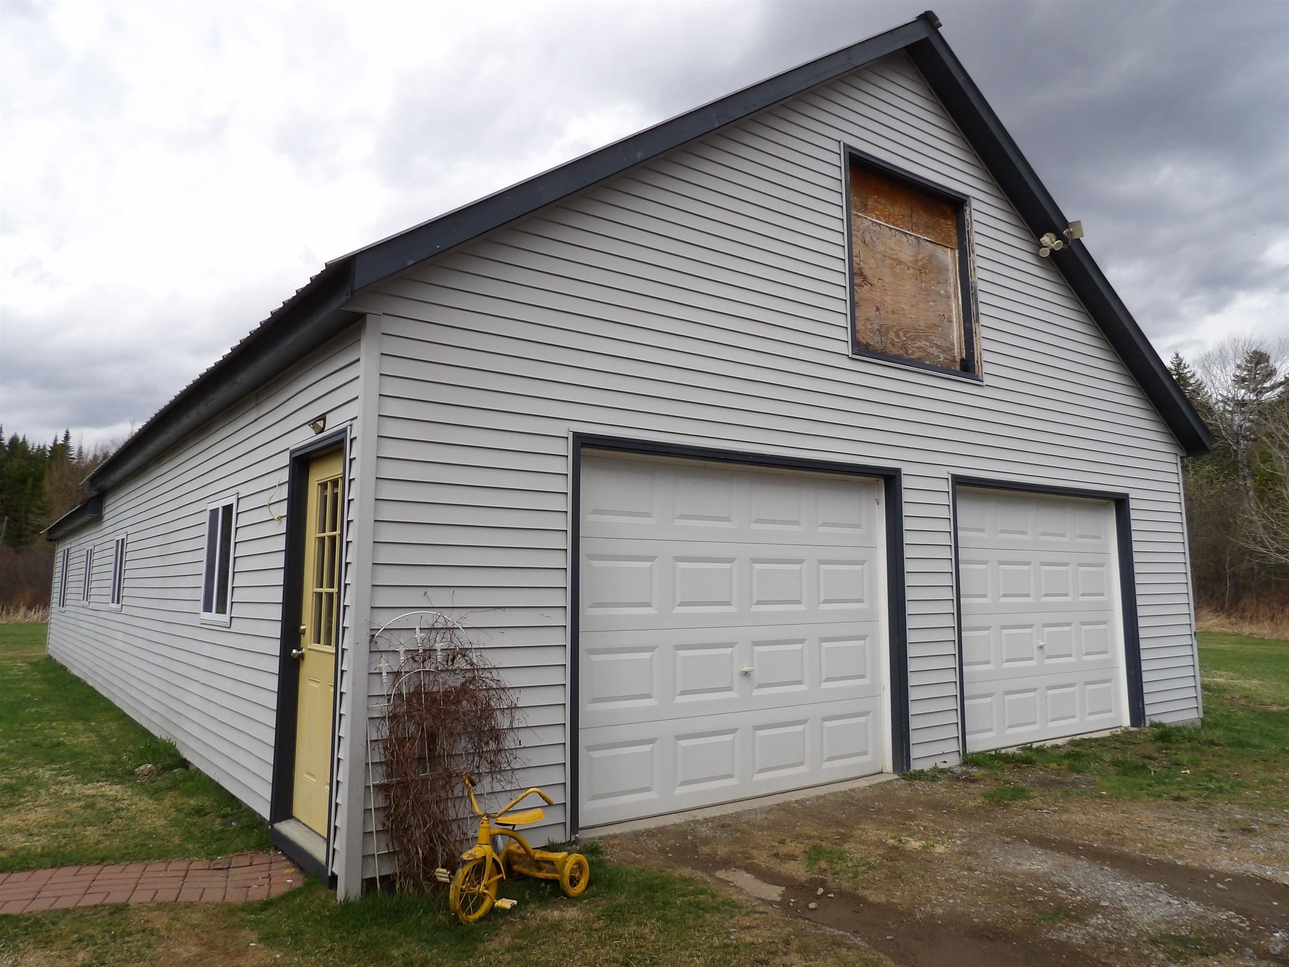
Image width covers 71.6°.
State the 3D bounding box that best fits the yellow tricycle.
[{"bbox_3d":[-0.609,1.551,3.900,0.450,0.570,0.700,-4,-8,31],"label":"yellow tricycle"}]

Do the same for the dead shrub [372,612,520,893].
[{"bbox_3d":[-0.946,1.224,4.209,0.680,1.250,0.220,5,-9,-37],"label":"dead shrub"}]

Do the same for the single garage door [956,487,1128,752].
[{"bbox_3d":[3.477,1.128,7.786,2.740,2.140,0.100,5,-9,-37],"label":"single garage door"}]

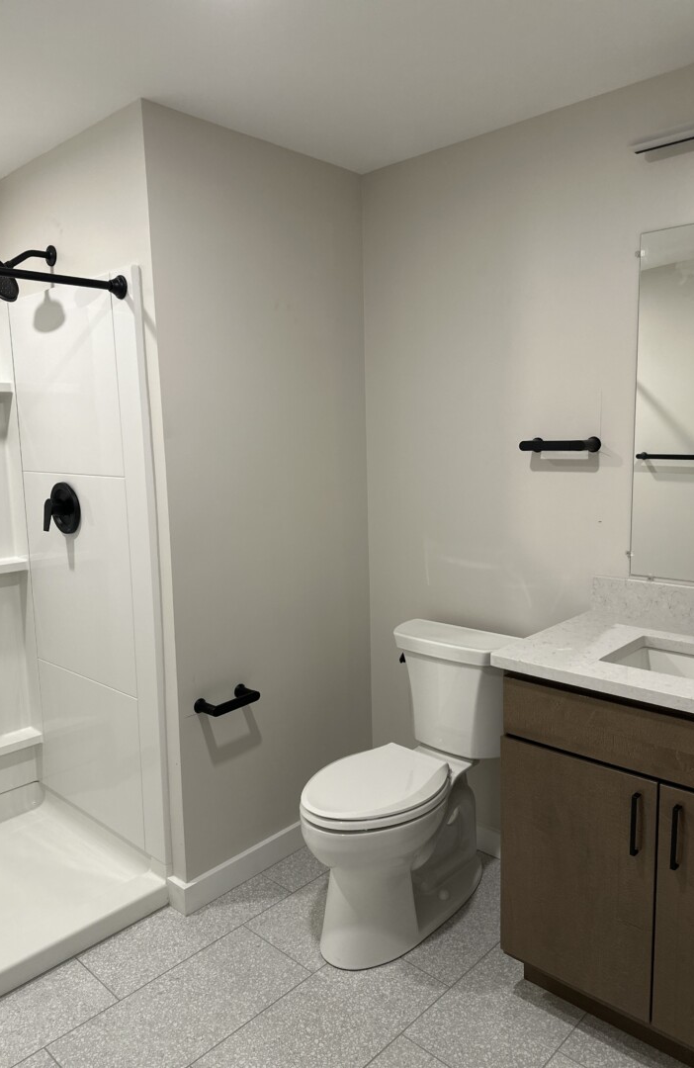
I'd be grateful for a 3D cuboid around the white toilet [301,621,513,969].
[{"bbox_3d":[0.174,0.750,2.242,0.466,0.783,0.765,6,11,43],"label":"white toilet"}]

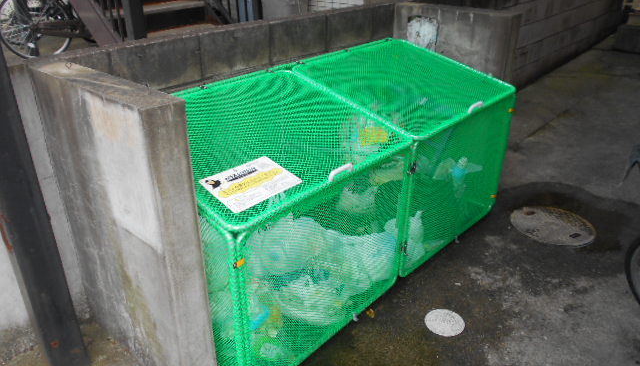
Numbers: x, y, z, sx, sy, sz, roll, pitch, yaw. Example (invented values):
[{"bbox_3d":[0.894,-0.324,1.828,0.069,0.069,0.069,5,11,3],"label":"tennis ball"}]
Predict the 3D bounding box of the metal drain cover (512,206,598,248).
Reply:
[{"bbox_3d":[1.282,0.244,2.653,0.428,0.030,0.428,-2,27,1],"label":"metal drain cover"}]

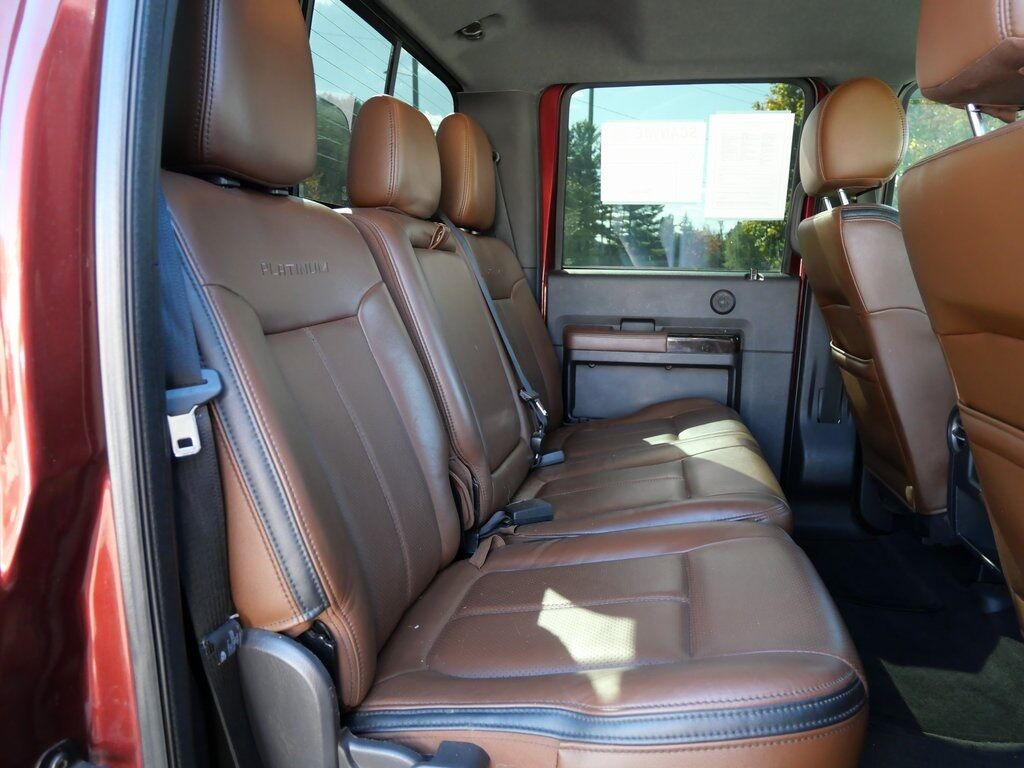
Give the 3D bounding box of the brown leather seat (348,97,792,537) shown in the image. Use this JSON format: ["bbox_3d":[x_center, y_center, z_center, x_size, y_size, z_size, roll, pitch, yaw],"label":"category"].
[{"bbox_3d":[0.133,-0.151,1.538,0.790,0.932,0.895,3,9,11],"label":"brown leather seat"}]

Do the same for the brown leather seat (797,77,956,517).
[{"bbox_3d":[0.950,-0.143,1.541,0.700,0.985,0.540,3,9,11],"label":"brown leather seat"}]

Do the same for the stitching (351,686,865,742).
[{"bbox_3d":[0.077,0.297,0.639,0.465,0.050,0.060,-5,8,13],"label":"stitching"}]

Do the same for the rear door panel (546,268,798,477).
[{"bbox_3d":[0.441,-0.004,2.031,0.687,0.617,0.130,3,9,11],"label":"rear door panel"}]

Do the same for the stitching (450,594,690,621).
[{"bbox_3d":[0.068,0.272,0.865,0.295,0.015,0.018,-9,7,13],"label":"stitching"}]

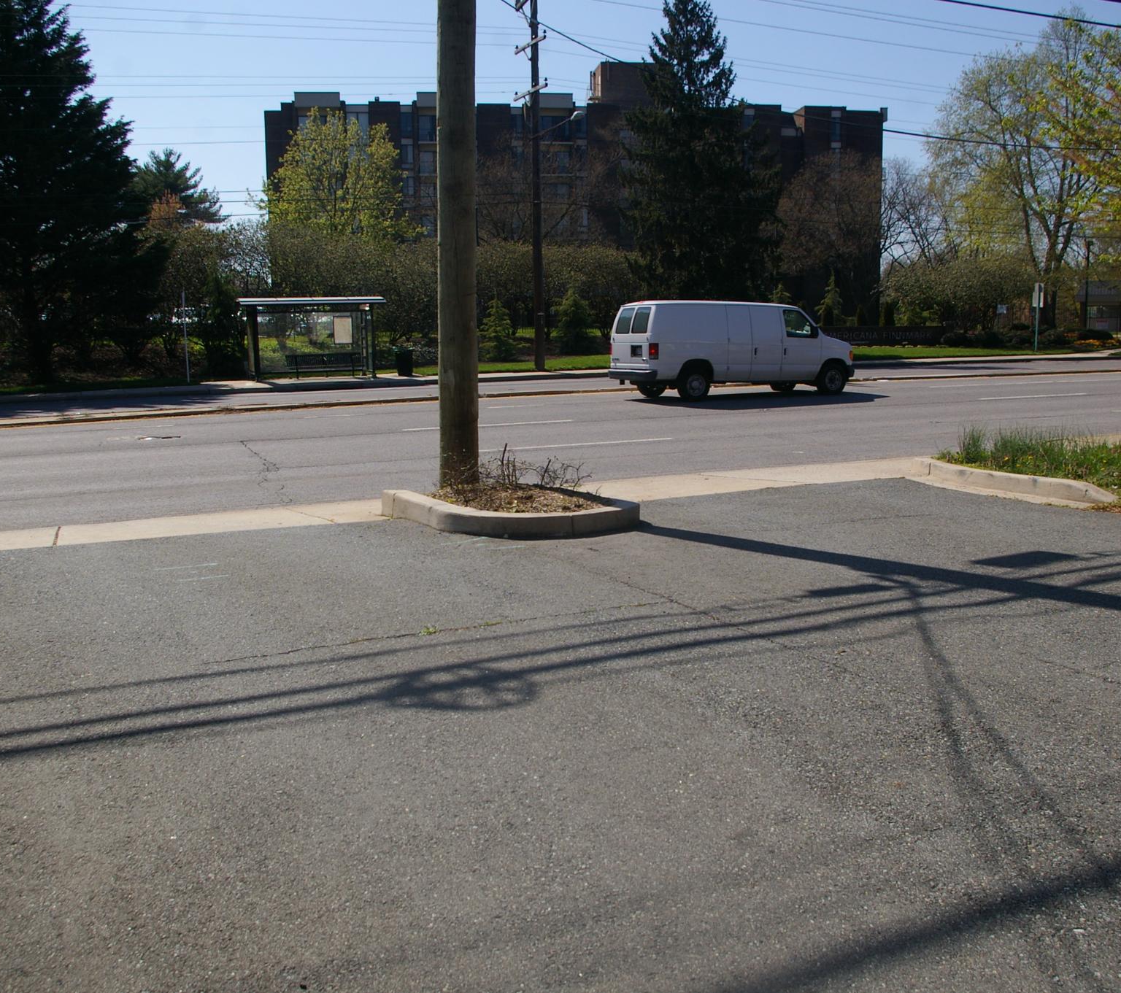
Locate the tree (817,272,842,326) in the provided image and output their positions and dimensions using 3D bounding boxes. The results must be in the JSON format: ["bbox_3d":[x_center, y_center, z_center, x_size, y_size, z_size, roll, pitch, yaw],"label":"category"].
[{"bbox_3d":[12.082,-8.464,50.325,1.250,3.161,1.250,-1,9,0],"label":"tree"}]

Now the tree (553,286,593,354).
[{"bbox_3d":[0.460,-6.475,41.499,1.550,2.581,1.550,-1,9,0],"label":"tree"}]

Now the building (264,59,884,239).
[{"bbox_3d":[1.008,-27.432,105.751,53.100,24.392,20.000,-2,9,-7],"label":"building"}]

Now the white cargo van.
[{"bbox_3d":[3.910,-3.267,24.959,5.400,2.110,2.020,-5,9,-24],"label":"white cargo van"}]

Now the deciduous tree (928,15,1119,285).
[{"bbox_3d":[24.771,-17.124,60.167,10.600,16.798,10.600,-1,9,0],"label":"deciduous tree"}]

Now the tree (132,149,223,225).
[{"bbox_3d":[-22.897,-14.613,66.516,6.600,11.822,6.600,-1,9,0],"label":"tree"}]

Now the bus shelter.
[{"bbox_3d":[-7.470,-4.718,33.541,4.250,2.420,1.800,-5,10,-26],"label":"bus shelter"}]

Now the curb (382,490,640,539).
[{"bbox_3d":[-0.390,0.112,9.361,1.750,0.190,1.800,-5,9,-24],"label":"curb"}]

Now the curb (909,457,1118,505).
[{"bbox_3d":[4.303,-0.190,10.964,0.480,0.180,2.600,-5,9,-24],"label":"curb"}]

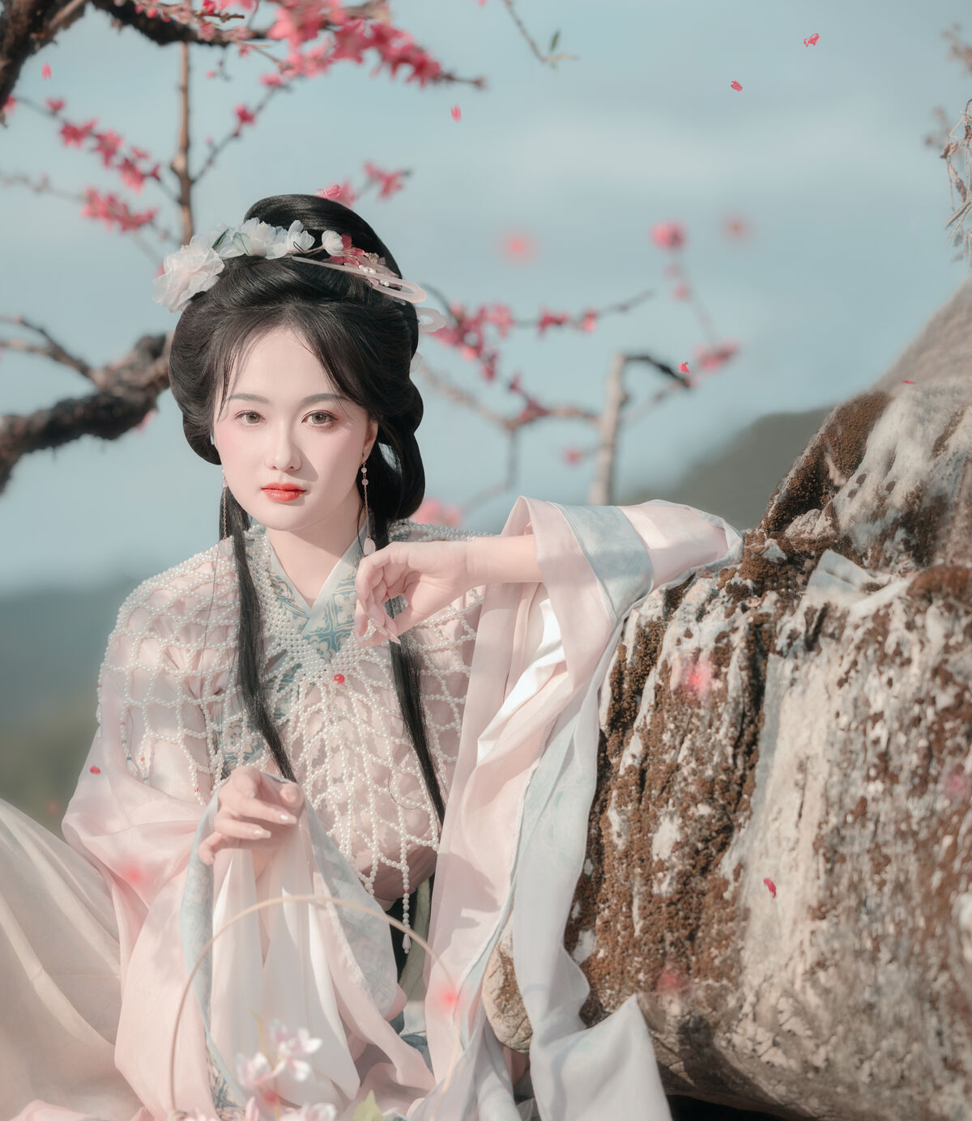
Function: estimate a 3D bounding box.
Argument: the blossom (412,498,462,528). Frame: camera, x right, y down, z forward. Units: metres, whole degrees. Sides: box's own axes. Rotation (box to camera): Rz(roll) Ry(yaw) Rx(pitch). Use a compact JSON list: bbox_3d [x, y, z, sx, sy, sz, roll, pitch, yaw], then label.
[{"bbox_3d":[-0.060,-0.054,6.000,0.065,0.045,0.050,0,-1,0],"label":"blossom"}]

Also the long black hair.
[{"bbox_3d":[-0.162,-0.046,4.480,0.235,0.565,0.270,0,-1,15],"label":"long black hair"}]

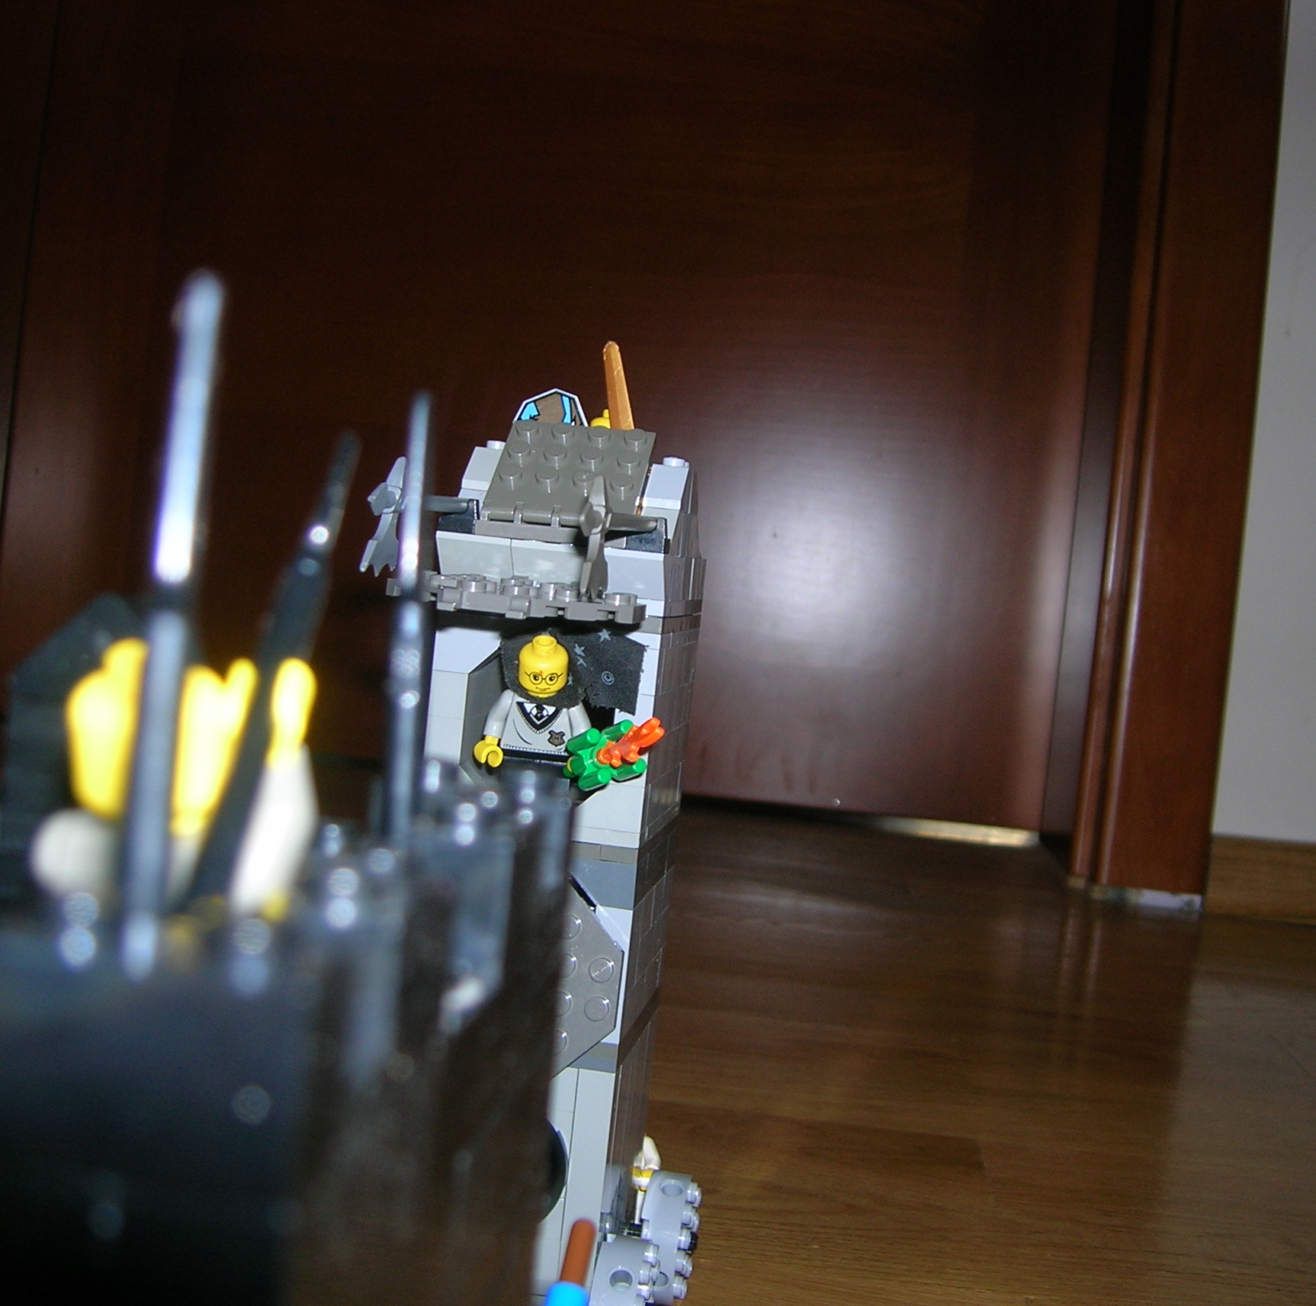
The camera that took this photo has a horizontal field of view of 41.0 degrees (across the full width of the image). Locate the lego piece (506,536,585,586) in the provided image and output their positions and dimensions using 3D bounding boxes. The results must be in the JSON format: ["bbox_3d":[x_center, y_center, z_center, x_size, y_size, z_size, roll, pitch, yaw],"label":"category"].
[{"bbox_3d":[-0.022,-0.017,0.367,0.016,0.010,0.014,6,2,8],"label":"lego piece"}]

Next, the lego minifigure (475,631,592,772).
[{"bbox_3d":[-0.026,0.017,0.371,0.026,0.040,0.014,6,2,0],"label":"lego minifigure"}]

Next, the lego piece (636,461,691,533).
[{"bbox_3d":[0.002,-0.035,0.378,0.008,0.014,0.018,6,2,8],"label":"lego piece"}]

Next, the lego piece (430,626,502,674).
[{"bbox_3d":[-0.039,0.000,0.375,0.016,0.010,0.009,6,2,8],"label":"lego piece"}]

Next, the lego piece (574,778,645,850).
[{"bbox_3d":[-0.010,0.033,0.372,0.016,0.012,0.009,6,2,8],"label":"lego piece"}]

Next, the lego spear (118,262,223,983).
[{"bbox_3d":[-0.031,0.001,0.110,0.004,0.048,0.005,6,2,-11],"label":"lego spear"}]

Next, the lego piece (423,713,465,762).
[{"bbox_3d":[-0.044,0.018,0.378,0.008,0.010,0.011,6,2,8],"label":"lego piece"}]

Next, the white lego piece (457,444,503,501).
[{"bbox_3d":[-0.037,-0.039,0.386,0.008,0.013,0.017,6,2,8],"label":"white lego piece"}]

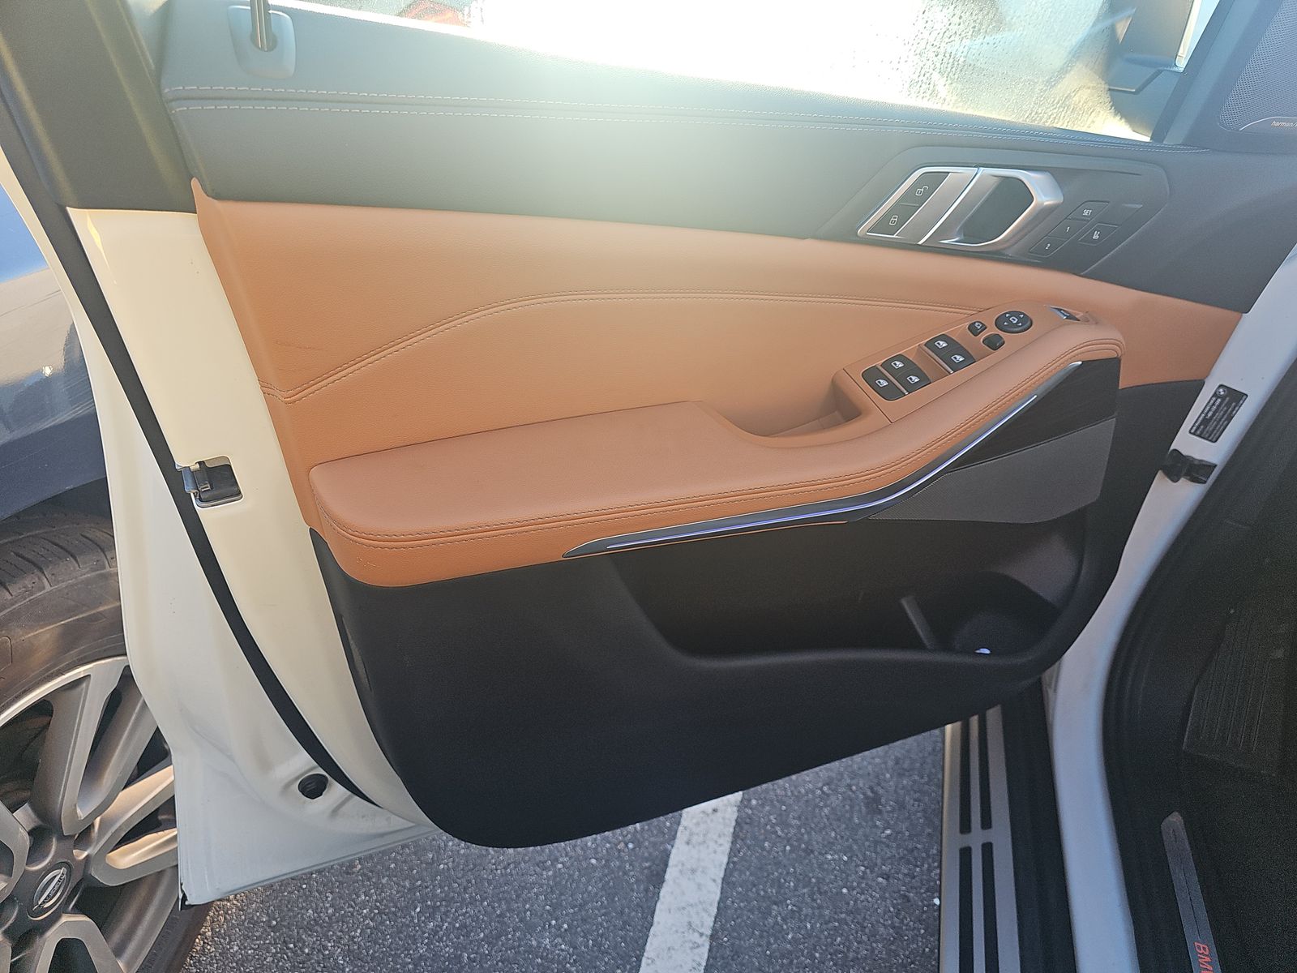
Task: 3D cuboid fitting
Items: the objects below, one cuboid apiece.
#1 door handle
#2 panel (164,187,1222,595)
[{"bbox_3d":[0.272,-0.241,0.746,0.192,0.075,0.040,-9,28,-17],"label":"door handle"},{"bbox_3d":[0.205,-0.114,0.682,0.970,0.252,0.130,-9,40,-20],"label":"panel"}]

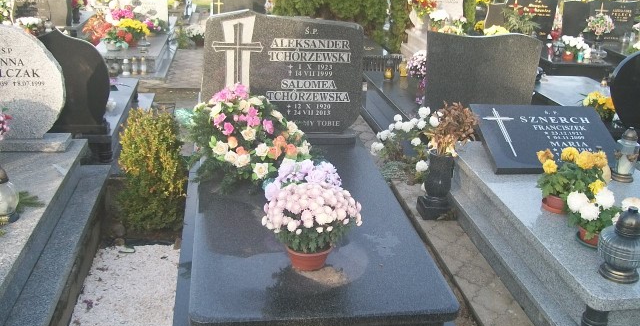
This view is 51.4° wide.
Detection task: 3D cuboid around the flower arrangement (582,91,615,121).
[{"bbox_3d":[1.970,-0.414,4.678,0.250,0.190,0.230,0,20,-9],"label":"flower arrangement"}]

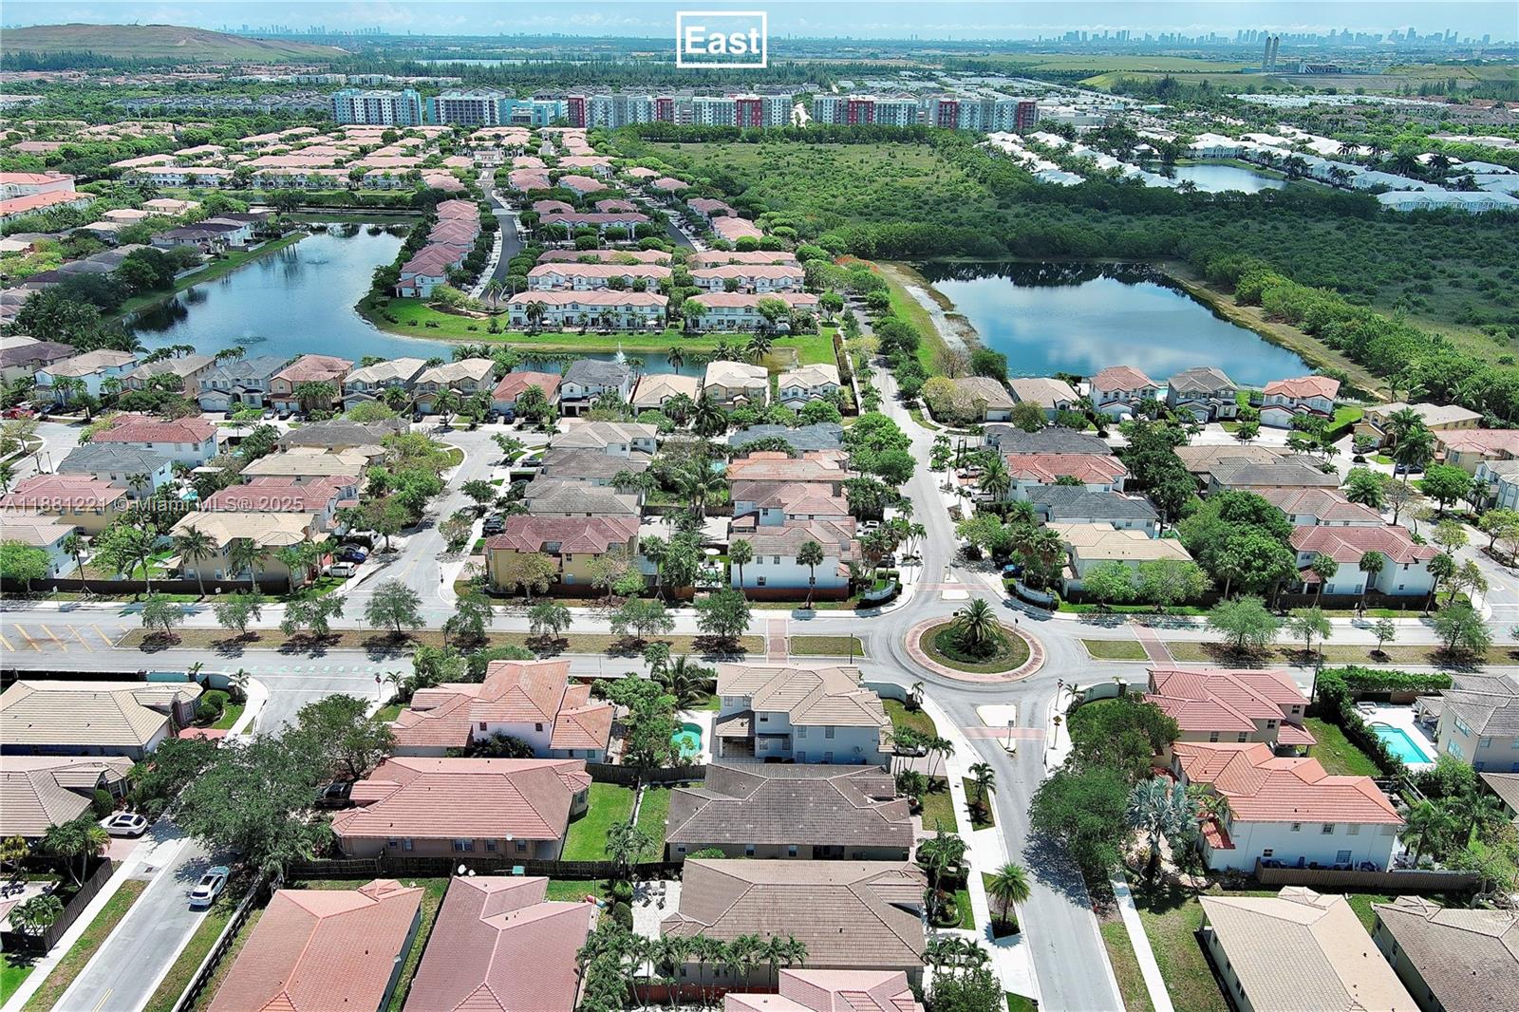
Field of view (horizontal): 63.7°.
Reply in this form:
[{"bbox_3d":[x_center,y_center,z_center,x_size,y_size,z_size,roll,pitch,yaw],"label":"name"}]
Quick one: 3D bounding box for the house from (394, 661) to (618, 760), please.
[{"bbox_3d":[-27.829,22.359,136.164,23.420,7.770,13.680,1,21,0],"label":"house"}]

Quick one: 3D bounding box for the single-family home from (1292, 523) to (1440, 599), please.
[{"bbox_3d":[88.243,7.144,180.860,20.200,7.700,14.400,0,21,0],"label":"single-family home"}]

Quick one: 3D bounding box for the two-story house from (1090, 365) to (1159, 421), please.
[{"bbox_3d":[77.001,-24.780,259.987,14.080,8.330,21.000,1,21,1],"label":"two-story house"}]

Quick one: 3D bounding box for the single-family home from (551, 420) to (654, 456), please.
[{"bbox_3d":[-27.407,-10.777,221.863,18.190,7.890,14.410,1,21,0],"label":"single-family home"}]

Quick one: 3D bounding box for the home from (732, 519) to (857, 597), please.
[{"bbox_3d":[5.330,6.460,179.810,19.480,7.970,13.930,1,21,0],"label":"home"}]

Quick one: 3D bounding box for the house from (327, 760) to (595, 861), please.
[{"bbox_3d":[-29.330,29.330,123.210,24.230,5.400,13.630,1,21,0],"label":"house"}]

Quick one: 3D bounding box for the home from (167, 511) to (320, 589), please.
[{"bbox_3d":[-76.449,5.456,181.606,20.800,7.700,14.000,0,21,0],"label":"home"}]

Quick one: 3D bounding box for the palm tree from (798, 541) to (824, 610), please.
[{"bbox_3d":[7.100,9.650,169.190,3.500,9.700,3.500,1,21,0],"label":"palm tree"}]

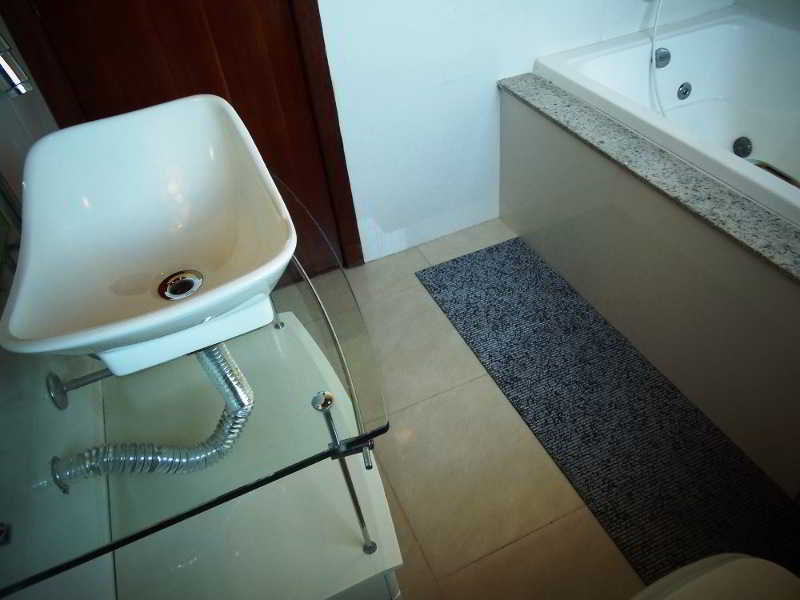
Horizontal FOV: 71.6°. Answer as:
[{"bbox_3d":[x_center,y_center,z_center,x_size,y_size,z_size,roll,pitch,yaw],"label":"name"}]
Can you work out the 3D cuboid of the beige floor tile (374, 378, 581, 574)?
[{"bbox_3d":[0.200,0.408,1.431,0.455,0.010,0.452,-20,43,-13],"label":"beige floor tile"}]

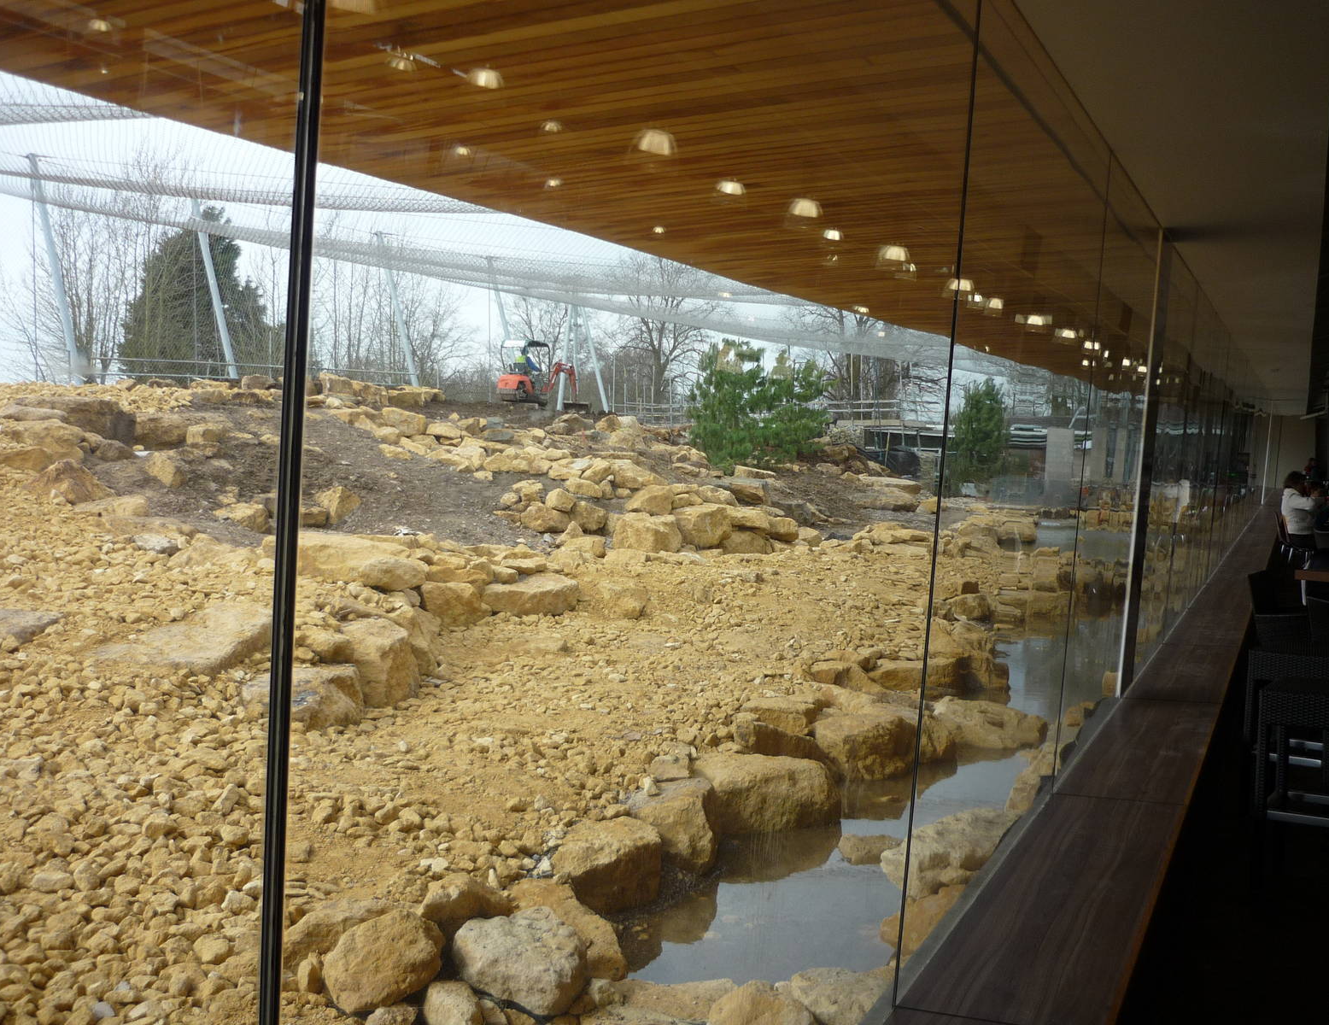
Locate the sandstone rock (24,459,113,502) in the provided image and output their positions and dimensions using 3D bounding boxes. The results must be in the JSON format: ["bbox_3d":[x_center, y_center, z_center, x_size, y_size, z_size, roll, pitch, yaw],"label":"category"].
[{"bbox_3d":[-5.483,-0.290,12.000,0.800,0.380,0.600,2,5,-25],"label":"sandstone rock"}]

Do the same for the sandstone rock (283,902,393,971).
[{"bbox_3d":[-1.015,1.329,4.080,0.380,0.200,0.270,3,5,-13],"label":"sandstone rock"}]

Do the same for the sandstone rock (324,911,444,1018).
[{"bbox_3d":[-0.831,1.327,3.850,0.340,0.260,0.280,3,4,-11],"label":"sandstone rock"}]

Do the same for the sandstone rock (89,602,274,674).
[{"bbox_3d":[-2.641,0.699,7.200,0.720,0.200,1.100,4,4,0],"label":"sandstone rock"}]

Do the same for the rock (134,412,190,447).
[{"bbox_3d":[-6.233,-1.029,16.200,0.700,0.430,0.500,2,5,-21],"label":"rock"}]

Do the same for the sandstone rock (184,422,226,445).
[{"bbox_3d":[-5.709,-0.982,16.200,0.510,0.270,0.400,2,5,-20],"label":"sandstone rock"}]

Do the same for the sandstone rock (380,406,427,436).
[{"bbox_3d":[-3.907,-1.366,19.500,0.680,0.420,0.520,3,4,-12],"label":"sandstone rock"}]

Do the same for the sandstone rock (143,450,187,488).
[{"bbox_3d":[-4.827,-0.429,12.600,0.410,0.340,0.340,2,5,-21],"label":"sandstone rock"}]

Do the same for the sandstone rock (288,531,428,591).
[{"bbox_3d":[-2.146,0.328,8.800,1.020,0.380,0.700,3,5,-14],"label":"sandstone rock"}]

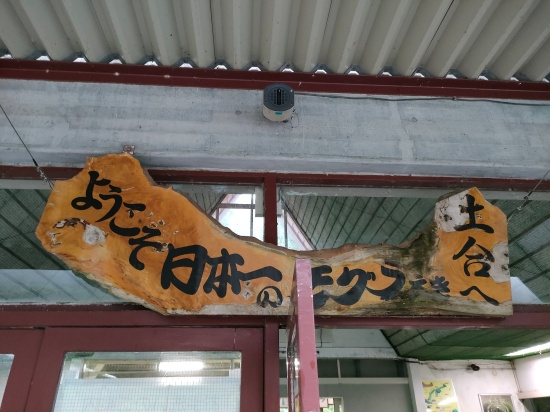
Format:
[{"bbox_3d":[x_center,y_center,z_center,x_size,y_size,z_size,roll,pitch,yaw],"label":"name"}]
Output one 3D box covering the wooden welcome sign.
[{"bbox_3d":[0.031,0.137,1.973,2.134,0.710,0.085,1,-9,-4],"label":"wooden welcome sign"}]

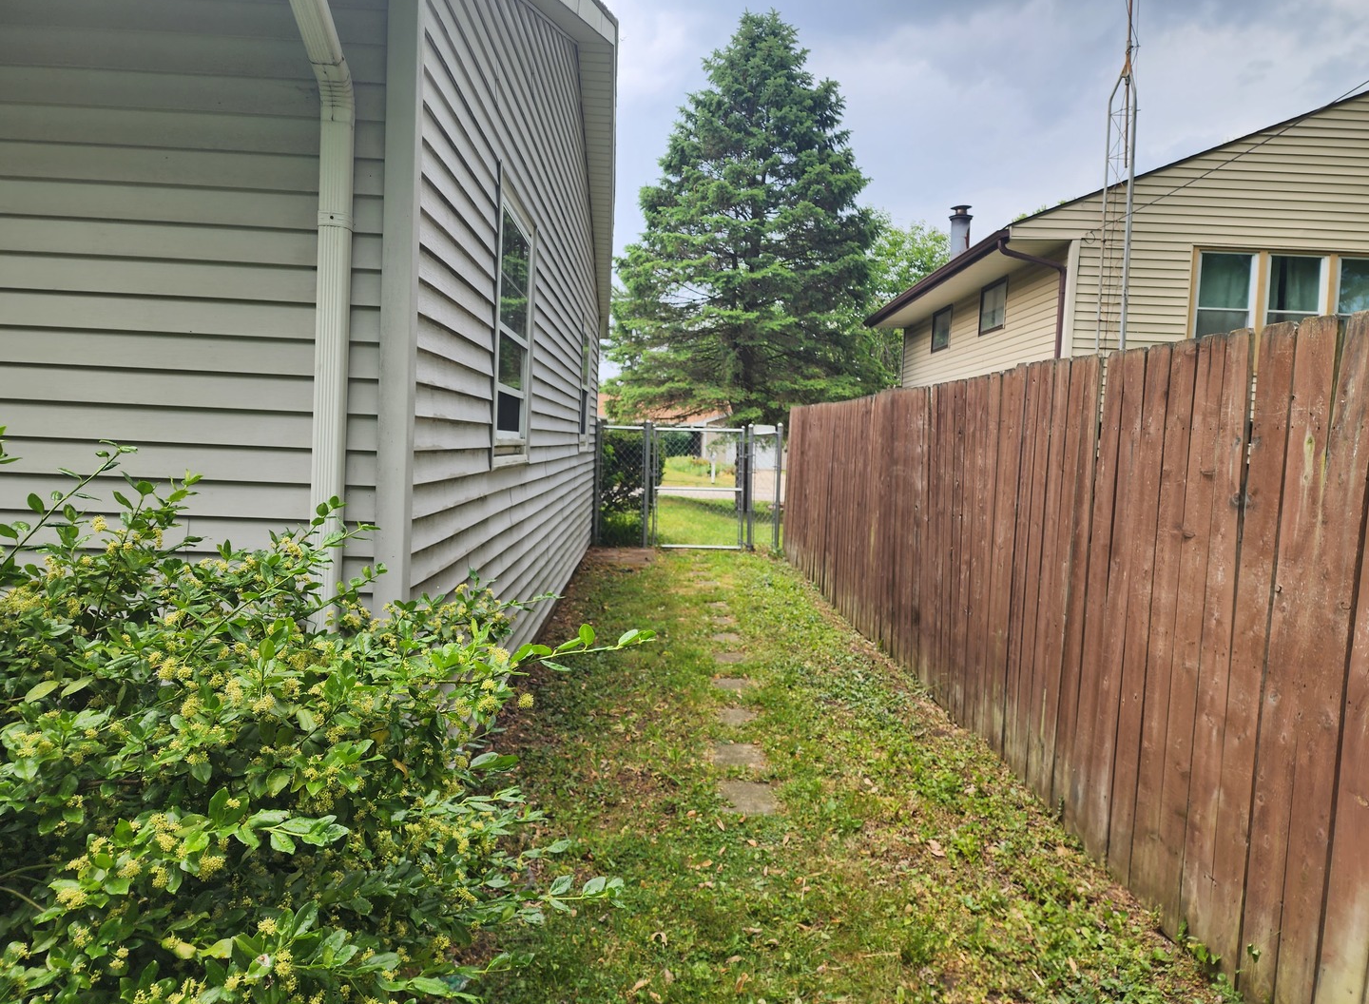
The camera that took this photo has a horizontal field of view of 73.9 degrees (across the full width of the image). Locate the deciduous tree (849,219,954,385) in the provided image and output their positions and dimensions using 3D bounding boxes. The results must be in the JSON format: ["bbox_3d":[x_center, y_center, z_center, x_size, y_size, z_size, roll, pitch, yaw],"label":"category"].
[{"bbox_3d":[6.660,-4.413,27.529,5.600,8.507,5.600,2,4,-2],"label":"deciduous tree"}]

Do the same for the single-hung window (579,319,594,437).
[{"bbox_3d":[-1.020,-1.214,9.316,0.100,1.190,1.170,2,4,-2],"label":"single-hung window"}]

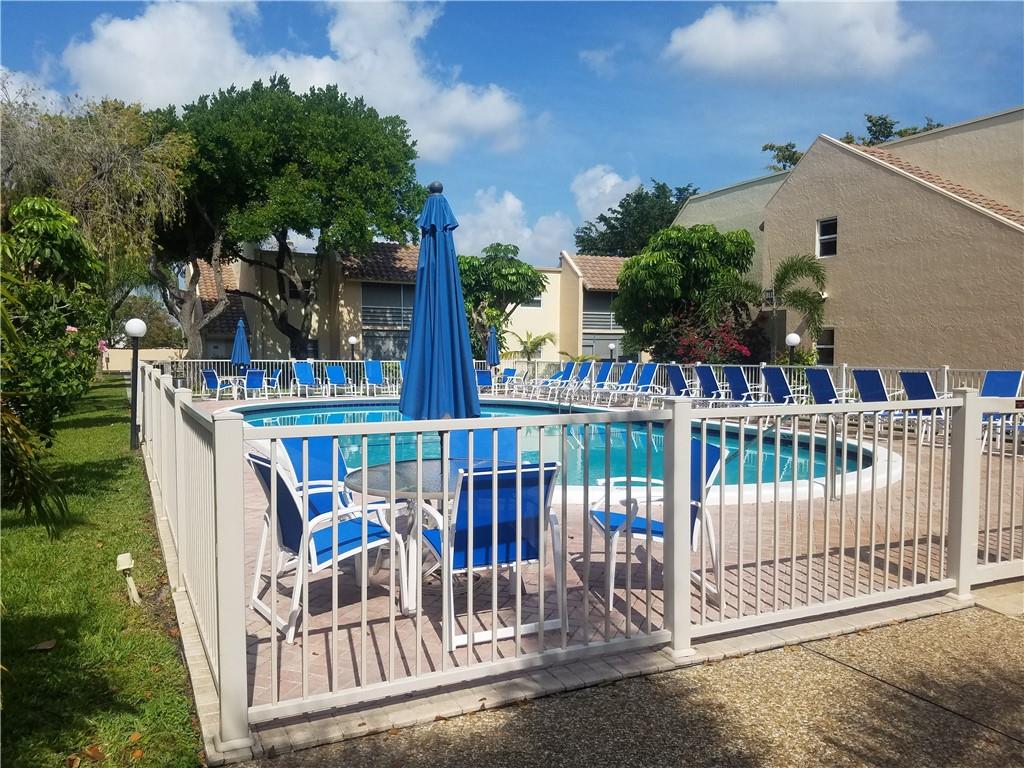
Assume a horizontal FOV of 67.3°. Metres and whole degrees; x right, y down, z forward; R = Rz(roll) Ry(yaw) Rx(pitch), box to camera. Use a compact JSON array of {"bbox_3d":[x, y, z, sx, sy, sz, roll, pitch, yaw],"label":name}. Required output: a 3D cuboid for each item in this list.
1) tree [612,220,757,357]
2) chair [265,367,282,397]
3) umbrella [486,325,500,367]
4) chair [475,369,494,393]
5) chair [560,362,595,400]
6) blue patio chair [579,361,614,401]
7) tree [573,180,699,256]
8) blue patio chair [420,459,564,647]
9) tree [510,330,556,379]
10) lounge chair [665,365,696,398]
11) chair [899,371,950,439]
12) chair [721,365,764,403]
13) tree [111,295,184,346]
[{"bbox_3d":[5.570,-2.337,24.924,4.700,5.600,4.600,1,2,13],"label":"tree"},{"bbox_3d":[-7.930,-0.015,25.320,0.740,0.930,0.620,-2,3,-35],"label":"chair"},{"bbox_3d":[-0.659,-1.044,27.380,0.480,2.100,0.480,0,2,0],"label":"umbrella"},{"bbox_3d":[-0.930,-0.103,27.519,0.650,0.920,0.720,0,2,12],"label":"chair"},{"bbox_3d":[1.890,-0.099,24.417,1.550,1.170,0.680,-1,3,-28],"label":"chair"},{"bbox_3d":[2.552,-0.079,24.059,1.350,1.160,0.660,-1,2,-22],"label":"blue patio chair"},{"bbox_3d":[9.523,-7.921,56.727,10.000,14.200,9.500,0,2,0],"label":"tree"},{"bbox_3d":[-0.134,0.863,4.283,0.660,0.920,0.720,-1,3,-24],"label":"blue patio chair"},{"bbox_3d":[0.866,-1.039,32.485,1.950,2.400,1.900,0,2,0],"label":"tree"},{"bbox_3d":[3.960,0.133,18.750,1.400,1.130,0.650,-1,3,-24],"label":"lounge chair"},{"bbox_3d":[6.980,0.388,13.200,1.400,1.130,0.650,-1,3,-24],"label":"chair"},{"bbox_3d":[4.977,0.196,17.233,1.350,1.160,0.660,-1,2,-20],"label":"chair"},{"bbox_3d":[-29.000,-4.230,61.000,6.000,5.900,5.600,-1,3,-24],"label":"tree"}]

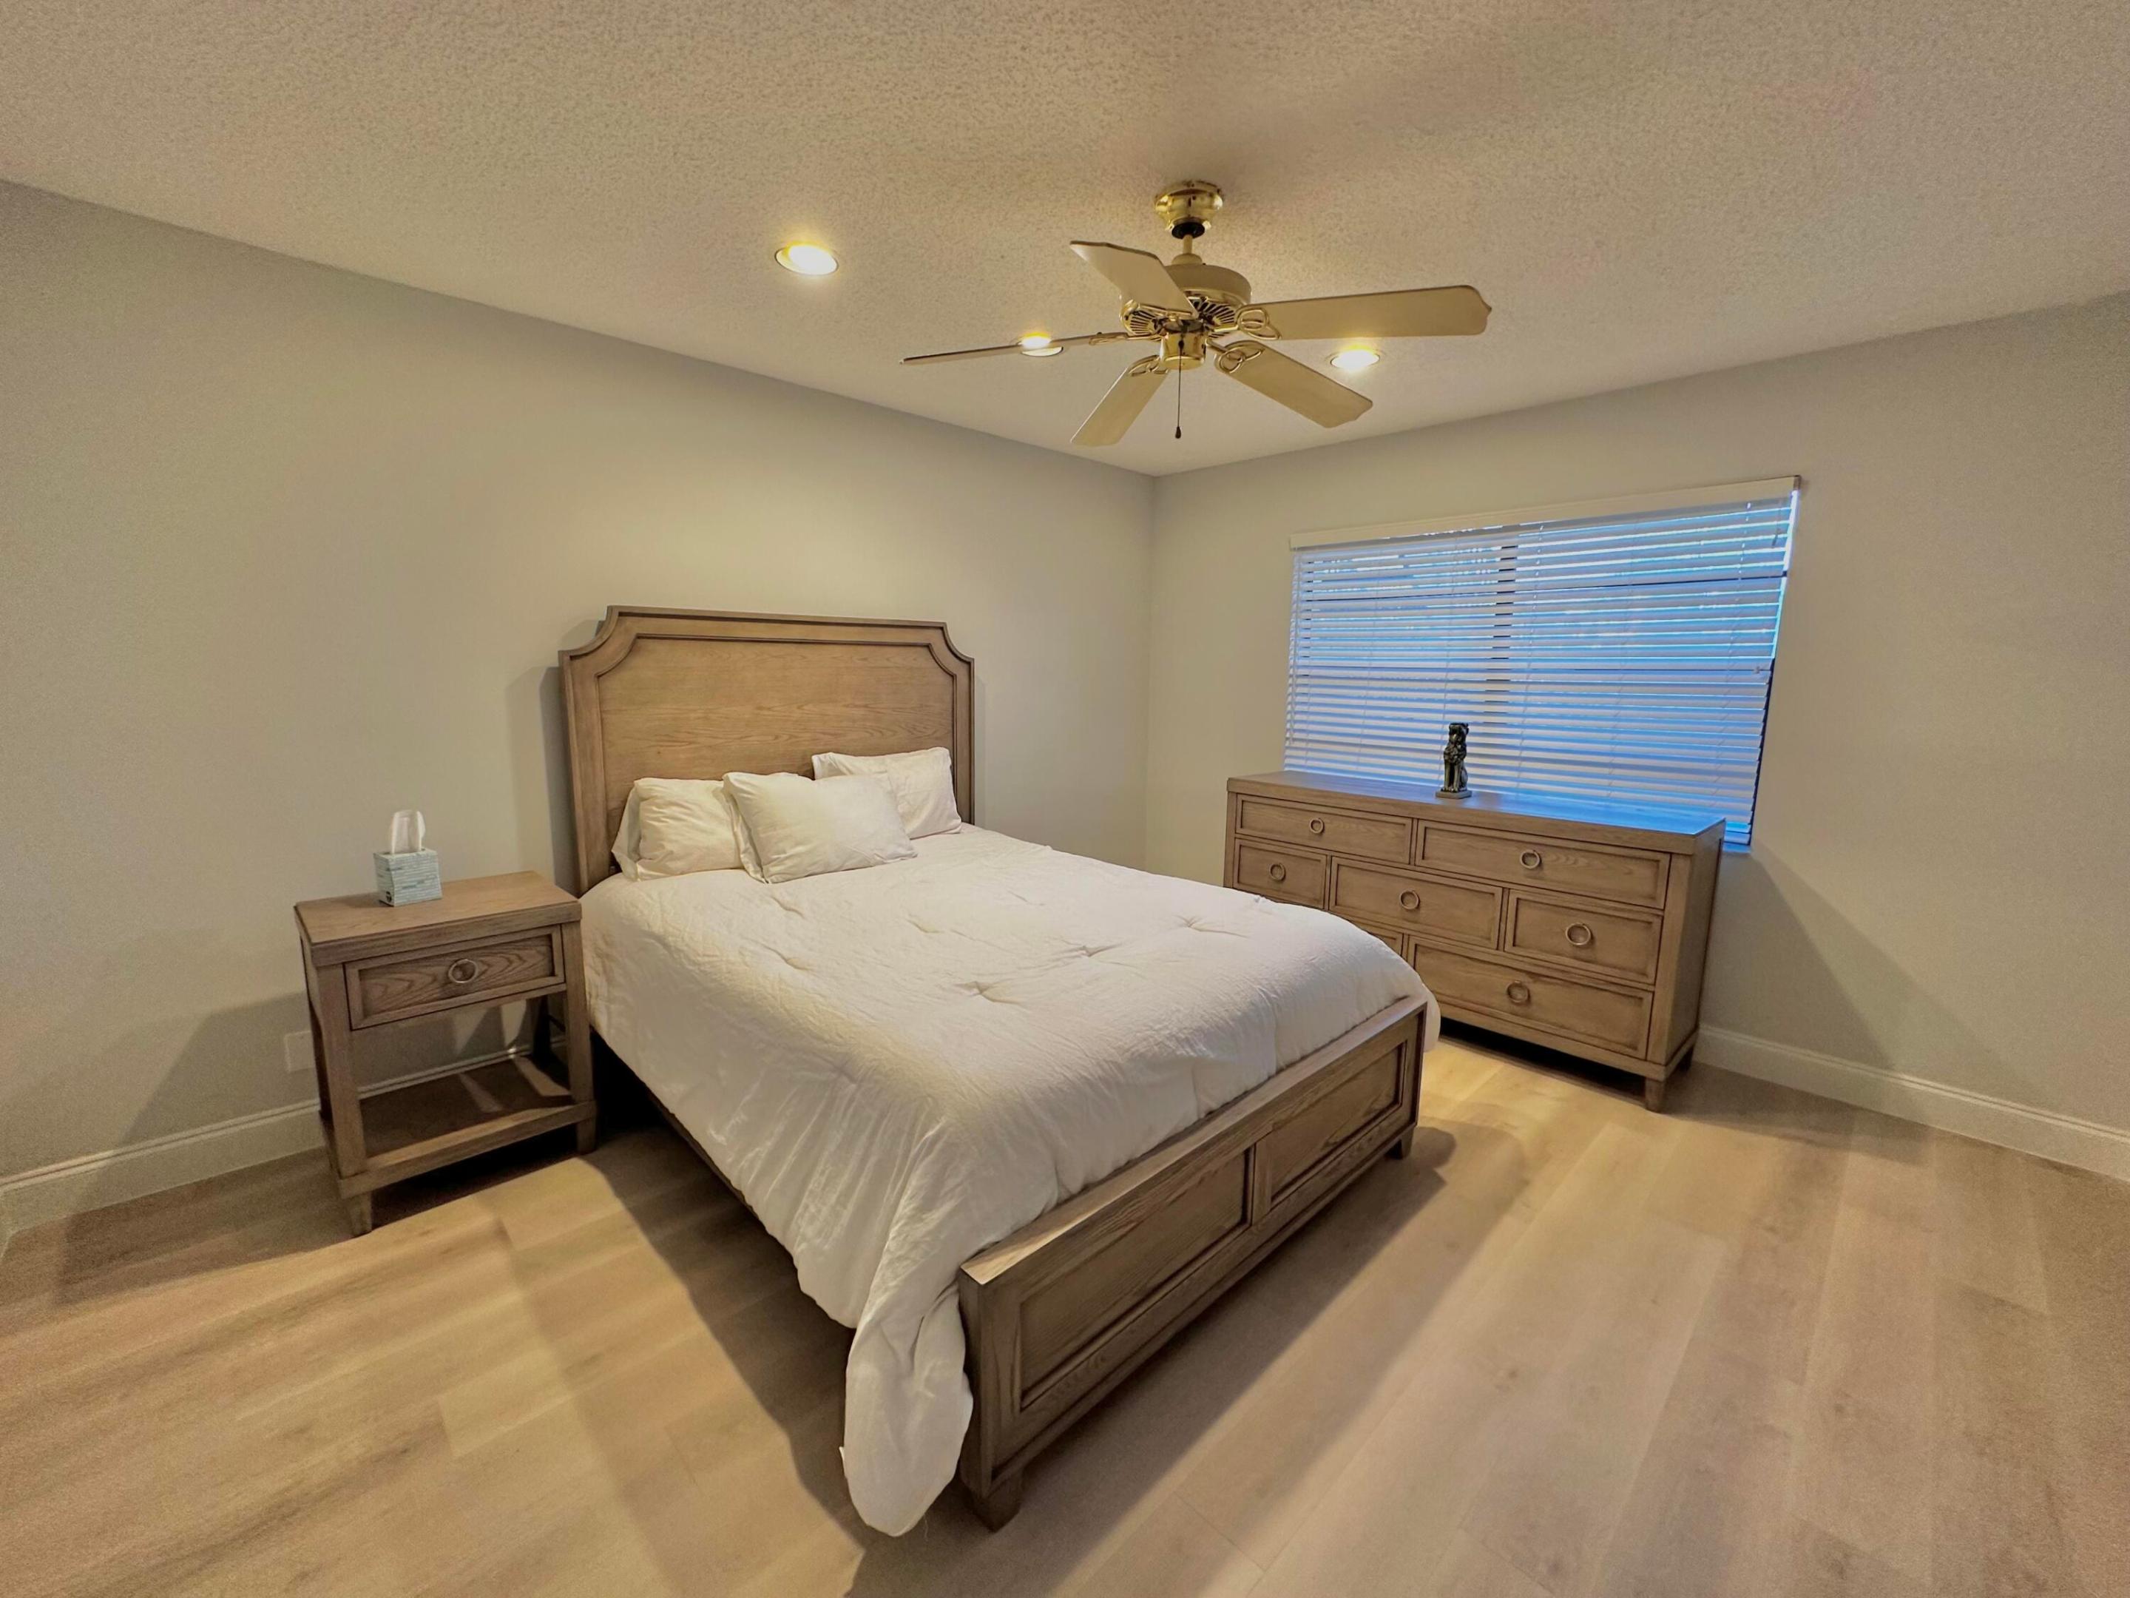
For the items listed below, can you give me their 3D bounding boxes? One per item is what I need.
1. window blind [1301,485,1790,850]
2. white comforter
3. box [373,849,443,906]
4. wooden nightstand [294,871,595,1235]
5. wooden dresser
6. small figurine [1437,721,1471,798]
[{"bbox_3d":[1.740,-0.553,3.580,0.084,1.238,1.860,-8,12,-44],"label":"window blind"},{"bbox_3d":[-0.257,0.617,2.637,1.876,0.710,2.016,-8,12,-44],"label":"white comforter"},{"bbox_3d":[-1.804,0.215,2.368,0.110,0.128,0.110,7,10,35],"label":"box"},{"bbox_3d":[-1.710,0.654,2.406,0.564,0.748,0.460,-8,12,-44],"label":"wooden nightstand"},{"bbox_3d":[1.509,0.448,3.510,0.467,0.921,1.737,-8,12,-44],"label":"wooden dresser"},{"bbox_3d":[1.558,-0.151,3.423,0.092,0.291,0.094,-8,12,-44],"label":"small figurine"}]

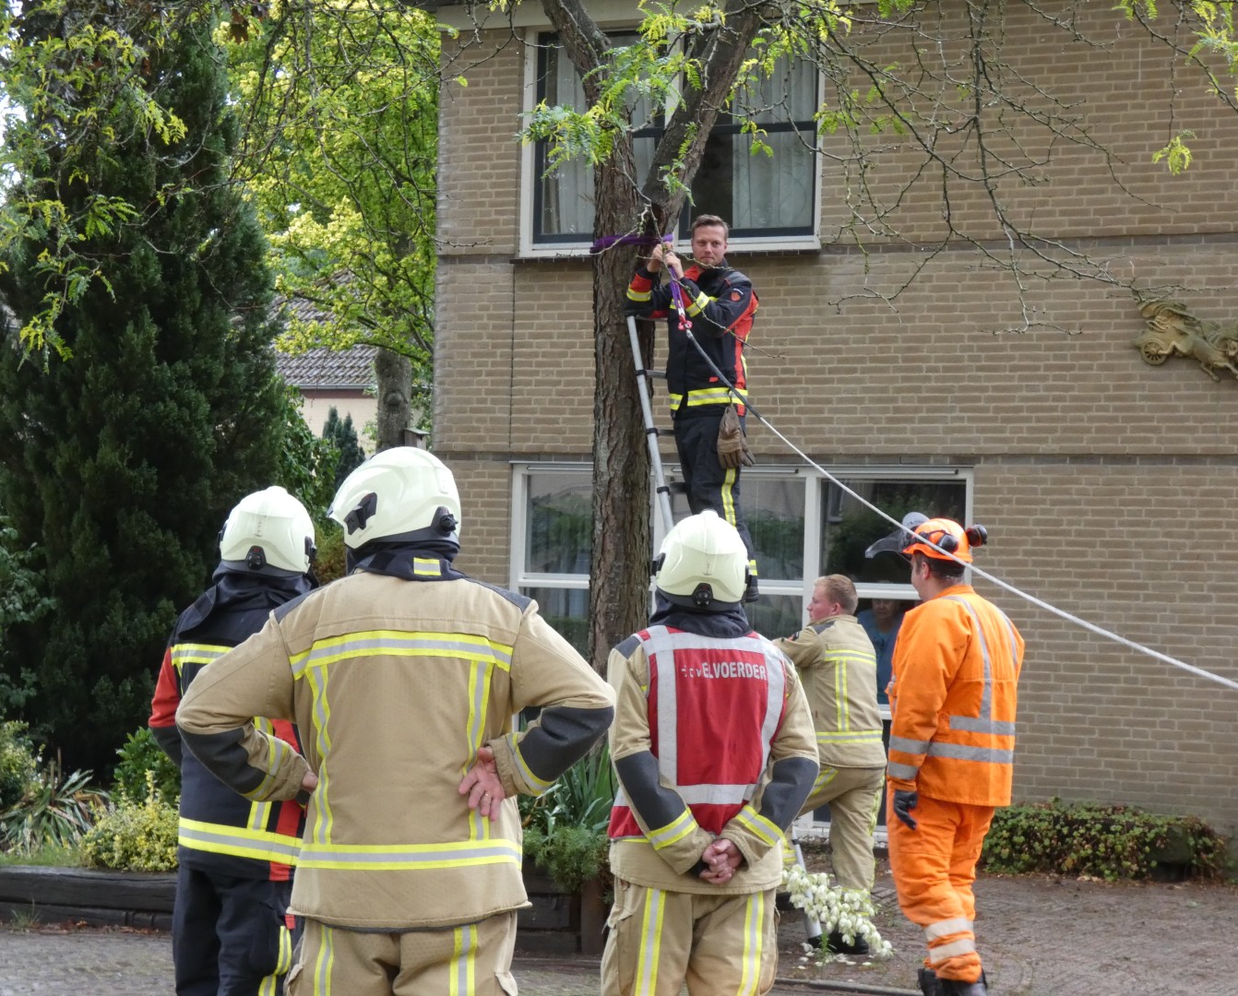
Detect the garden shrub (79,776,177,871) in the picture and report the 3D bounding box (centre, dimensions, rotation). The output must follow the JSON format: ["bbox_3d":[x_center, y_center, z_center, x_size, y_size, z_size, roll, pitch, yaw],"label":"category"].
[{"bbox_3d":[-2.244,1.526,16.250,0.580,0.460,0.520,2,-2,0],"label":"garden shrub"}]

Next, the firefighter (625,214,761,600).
[{"bbox_3d":[0.346,-0.423,16.100,0.520,1.800,0.600,3,-2,-42],"label":"firefighter"}]

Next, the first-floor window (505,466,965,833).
[{"bbox_3d":[0.708,0.924,21.634,3.270,2.250,0.160,1,-2,30],"label":"first-floor window"}]

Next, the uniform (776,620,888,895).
[{"bbox_3d":[0.943,1.202,15.650,0.620,1.340,0.520,1,-2,32],"label":"uniform"}]

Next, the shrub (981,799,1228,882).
[{"bbox_3d":[2.783,1.971,19.850,1.500,0.460,0.520,1,-2,31],"label":"shrub"}]

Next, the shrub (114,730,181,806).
[{"bbox_3d":[-2.263,1.426,17.100,0.550,0.570,0.500,2,-2,0],"label":"shrub"}]

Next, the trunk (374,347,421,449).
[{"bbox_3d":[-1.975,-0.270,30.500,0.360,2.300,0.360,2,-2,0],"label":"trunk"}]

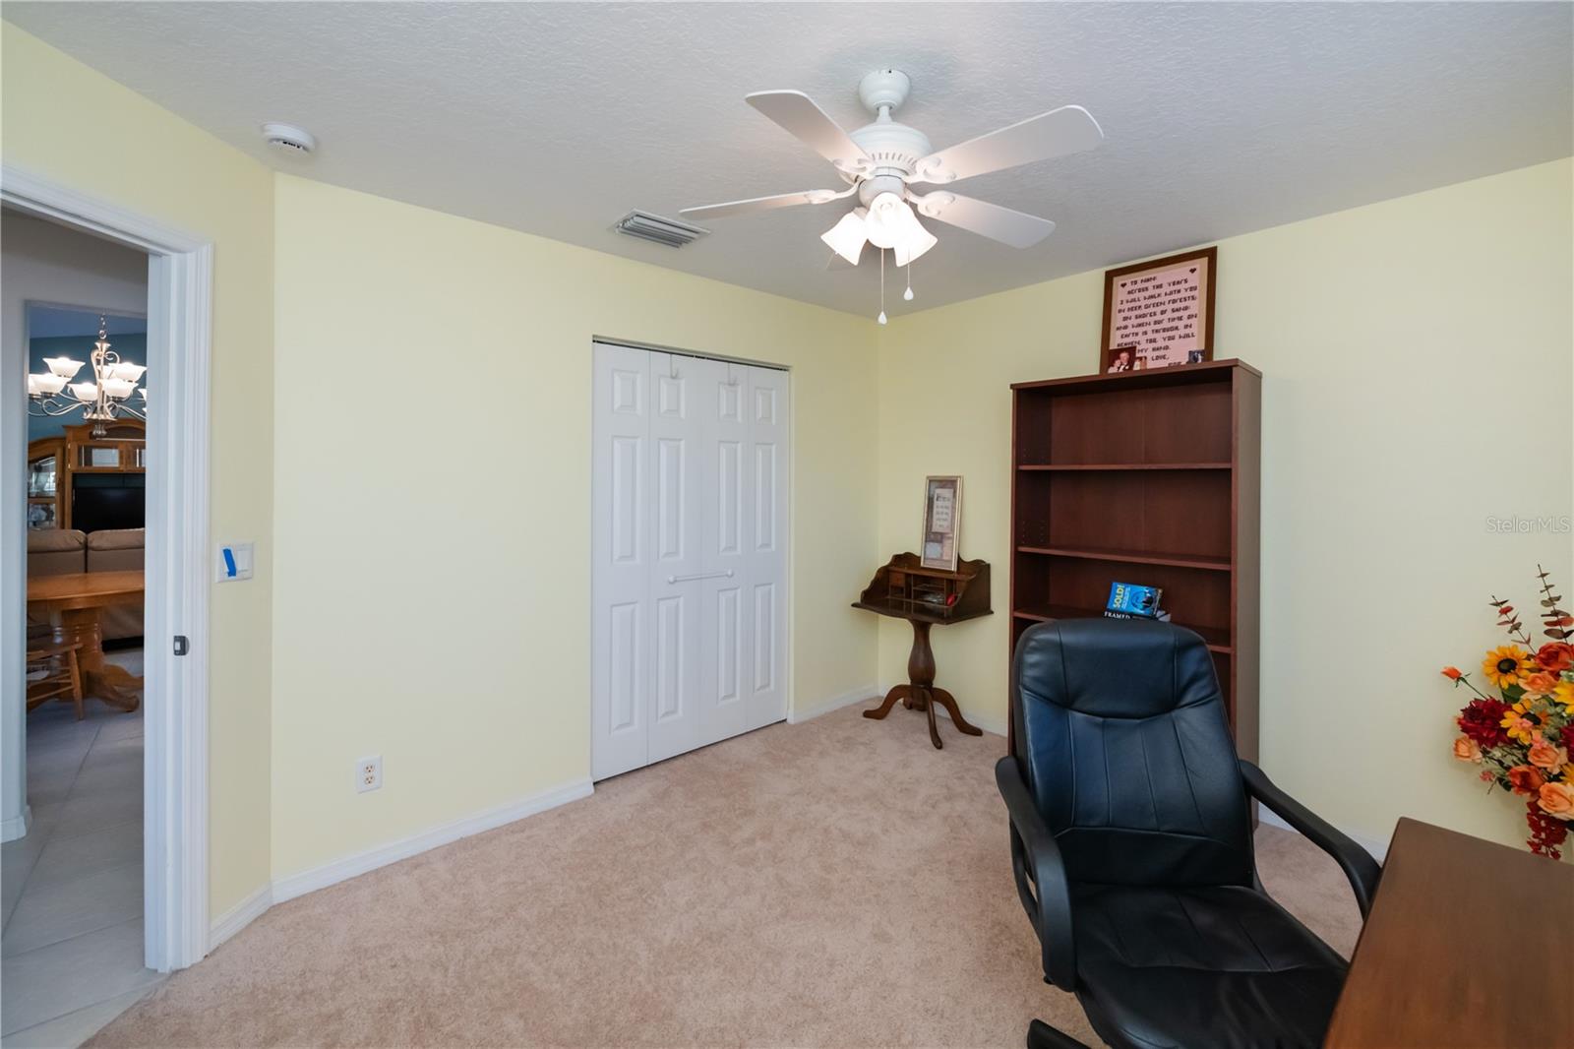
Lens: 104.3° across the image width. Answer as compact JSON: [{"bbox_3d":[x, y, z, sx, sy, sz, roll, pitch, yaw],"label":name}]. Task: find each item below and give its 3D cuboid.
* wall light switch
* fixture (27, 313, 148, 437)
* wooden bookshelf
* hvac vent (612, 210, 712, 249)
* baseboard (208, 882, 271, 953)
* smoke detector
[{"bbox_3d":[-1.753,0.121,1.945,0.012,0.118,0.117,0,3,5],"label":"wall light switch"},{"bbox_3d":[-4.412,-0.949,3.938,0.750,0.780,0.750,3,4,45],"label":"fixture"},{"bbox_3d":[1.540,0.290,2.778,0.310,1.870,0.910,-2,3,-41],"label":"wooden bookshelf"},{"bbox_3d":[-0.523,-1.205,2.516,0.350,0.020,0.250,-2,3,-41],"label":"hvac vent"},{"bbox_3d":[-1.800,1.287,2.015,0.016,0.083,0.205,0,3,5],"label":"baseboard"},{"bbox_3d":[-1.462,-1.124,1.799,0.128,0.040,0.128,-2,3,-40],"label":"smoke detector"}]

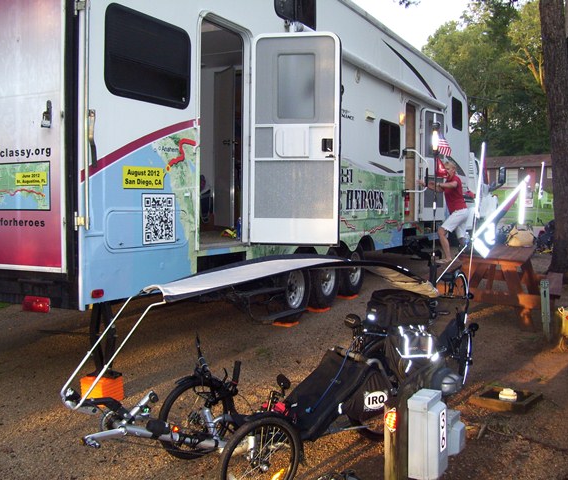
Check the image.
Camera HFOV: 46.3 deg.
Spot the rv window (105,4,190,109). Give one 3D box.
[{"bbox_3d":[-0.966,-1.306,4.864,0.050,0.623,0.966,2,3,28],"label":"rv window"}]

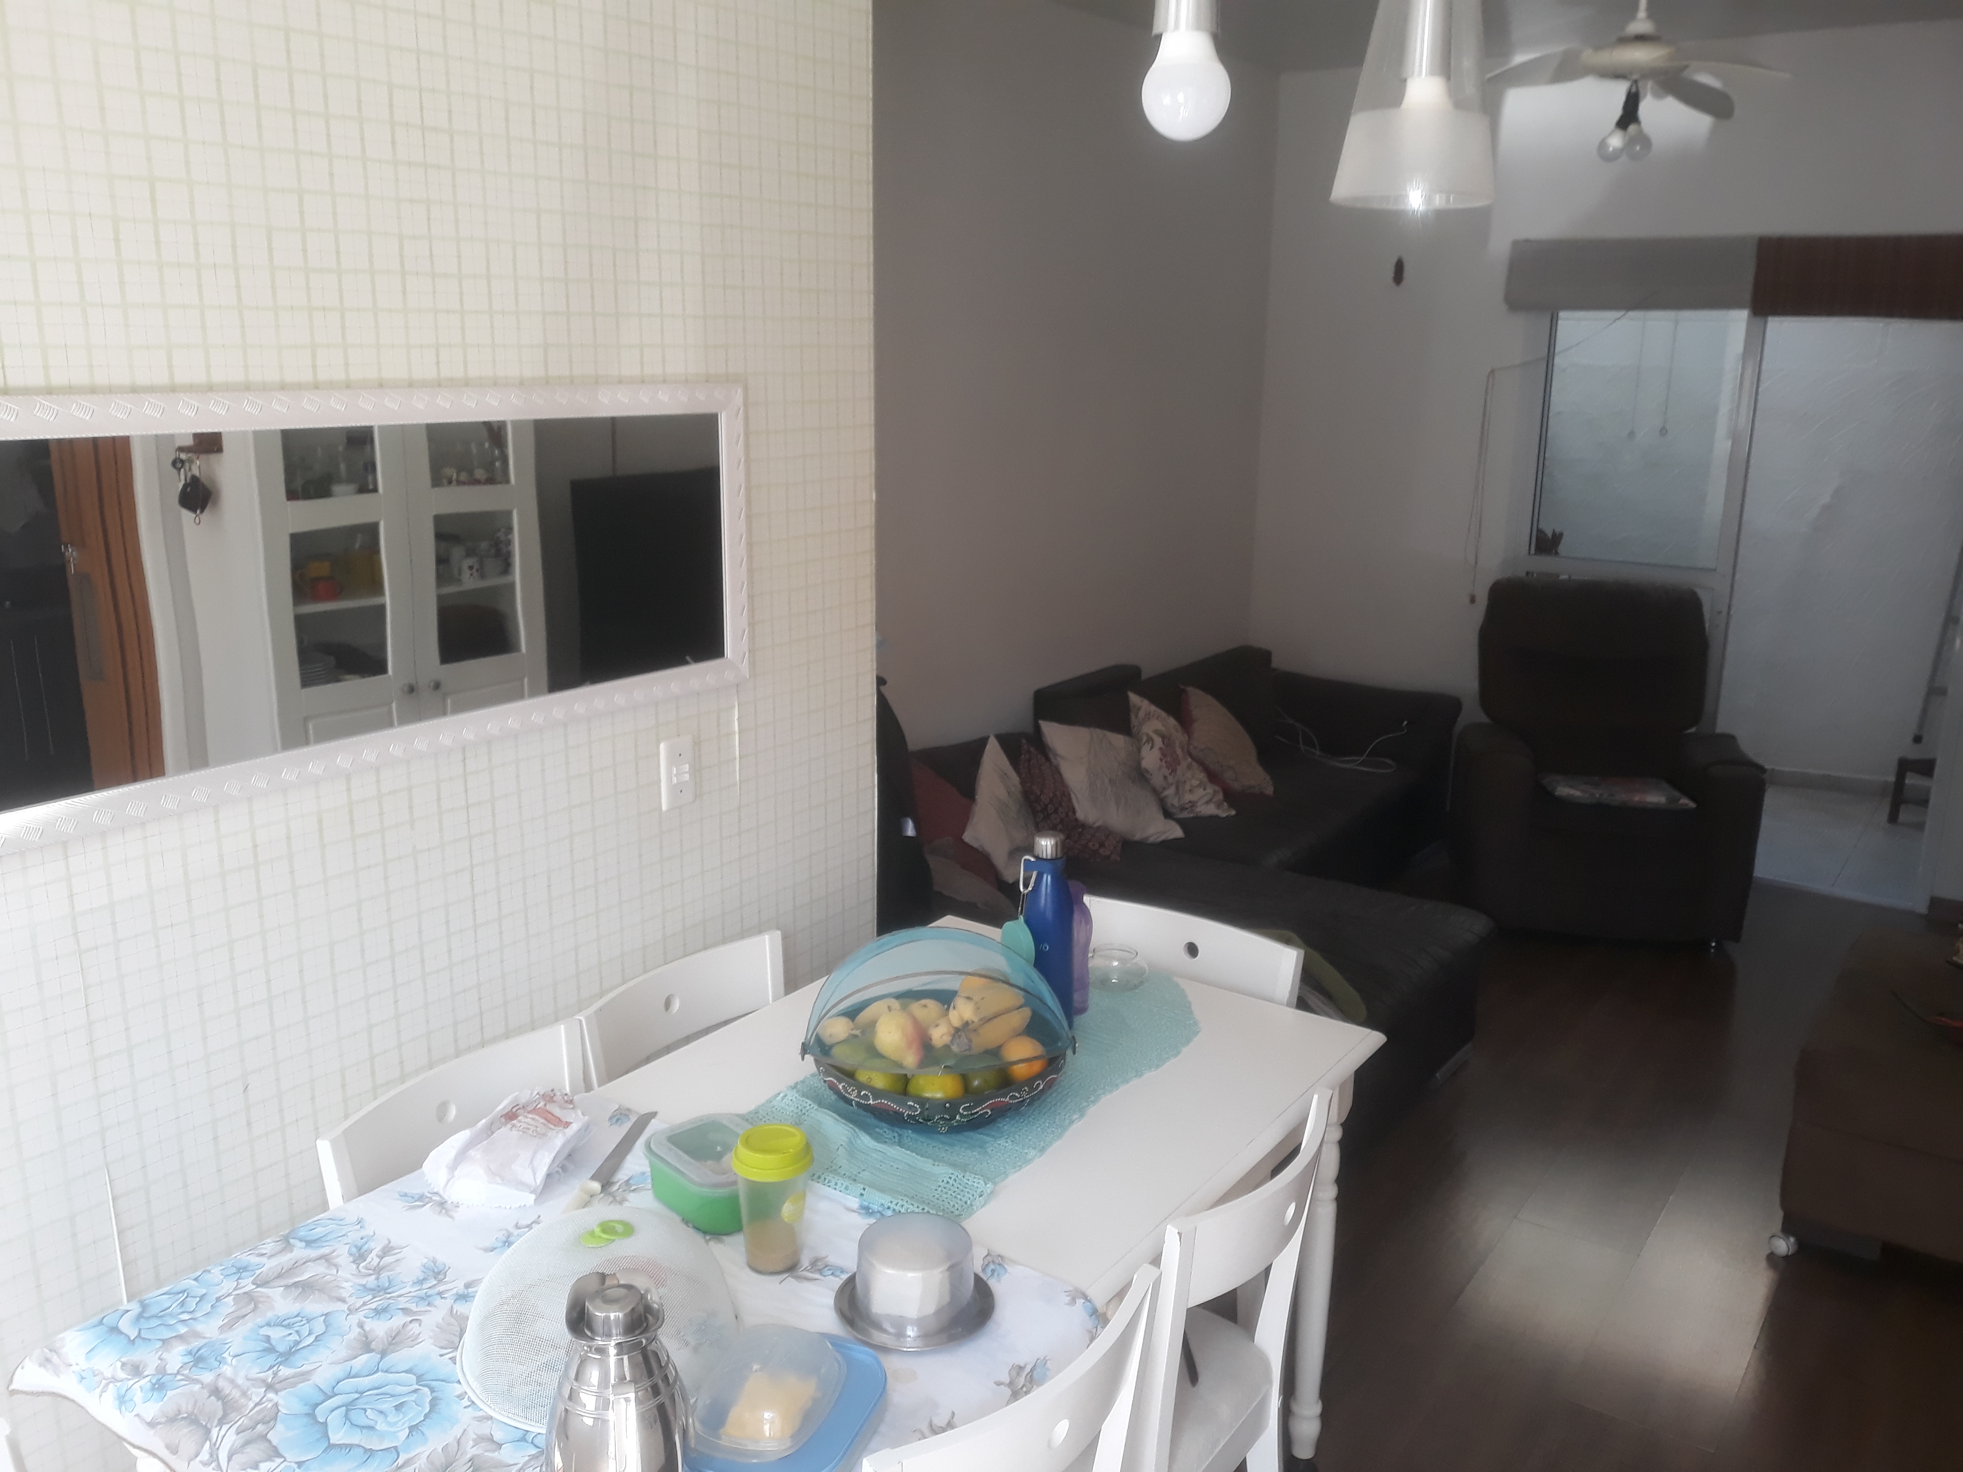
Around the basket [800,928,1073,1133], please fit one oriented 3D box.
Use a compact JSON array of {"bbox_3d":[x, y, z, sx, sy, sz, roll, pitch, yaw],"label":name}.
[{"bbox_3d":[-0.059,0.399,2.152,0.370,0.254,0.345,0,14,-3],"label":"basket"}]

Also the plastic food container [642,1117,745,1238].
[{"bbox_3d":[-0.328,0.544,1.912,0.141,0.070,0.185,-11,19,-40],"label":"plastic food container"}]

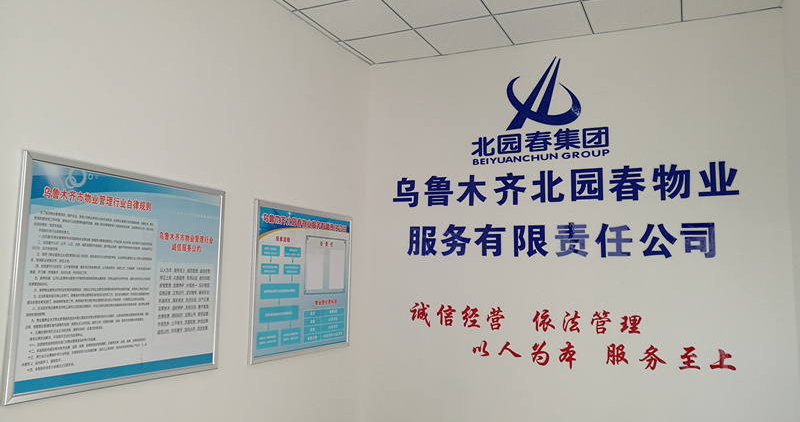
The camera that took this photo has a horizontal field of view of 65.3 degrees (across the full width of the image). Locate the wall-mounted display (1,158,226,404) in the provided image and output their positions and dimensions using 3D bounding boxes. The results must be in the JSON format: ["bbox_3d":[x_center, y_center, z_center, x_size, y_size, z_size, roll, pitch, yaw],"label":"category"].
[{"bbox_3d":[-1.278,0.323,3.025,0.030,1.003,1.215,-2,-7,25],"label":"wall-mounted display"}]

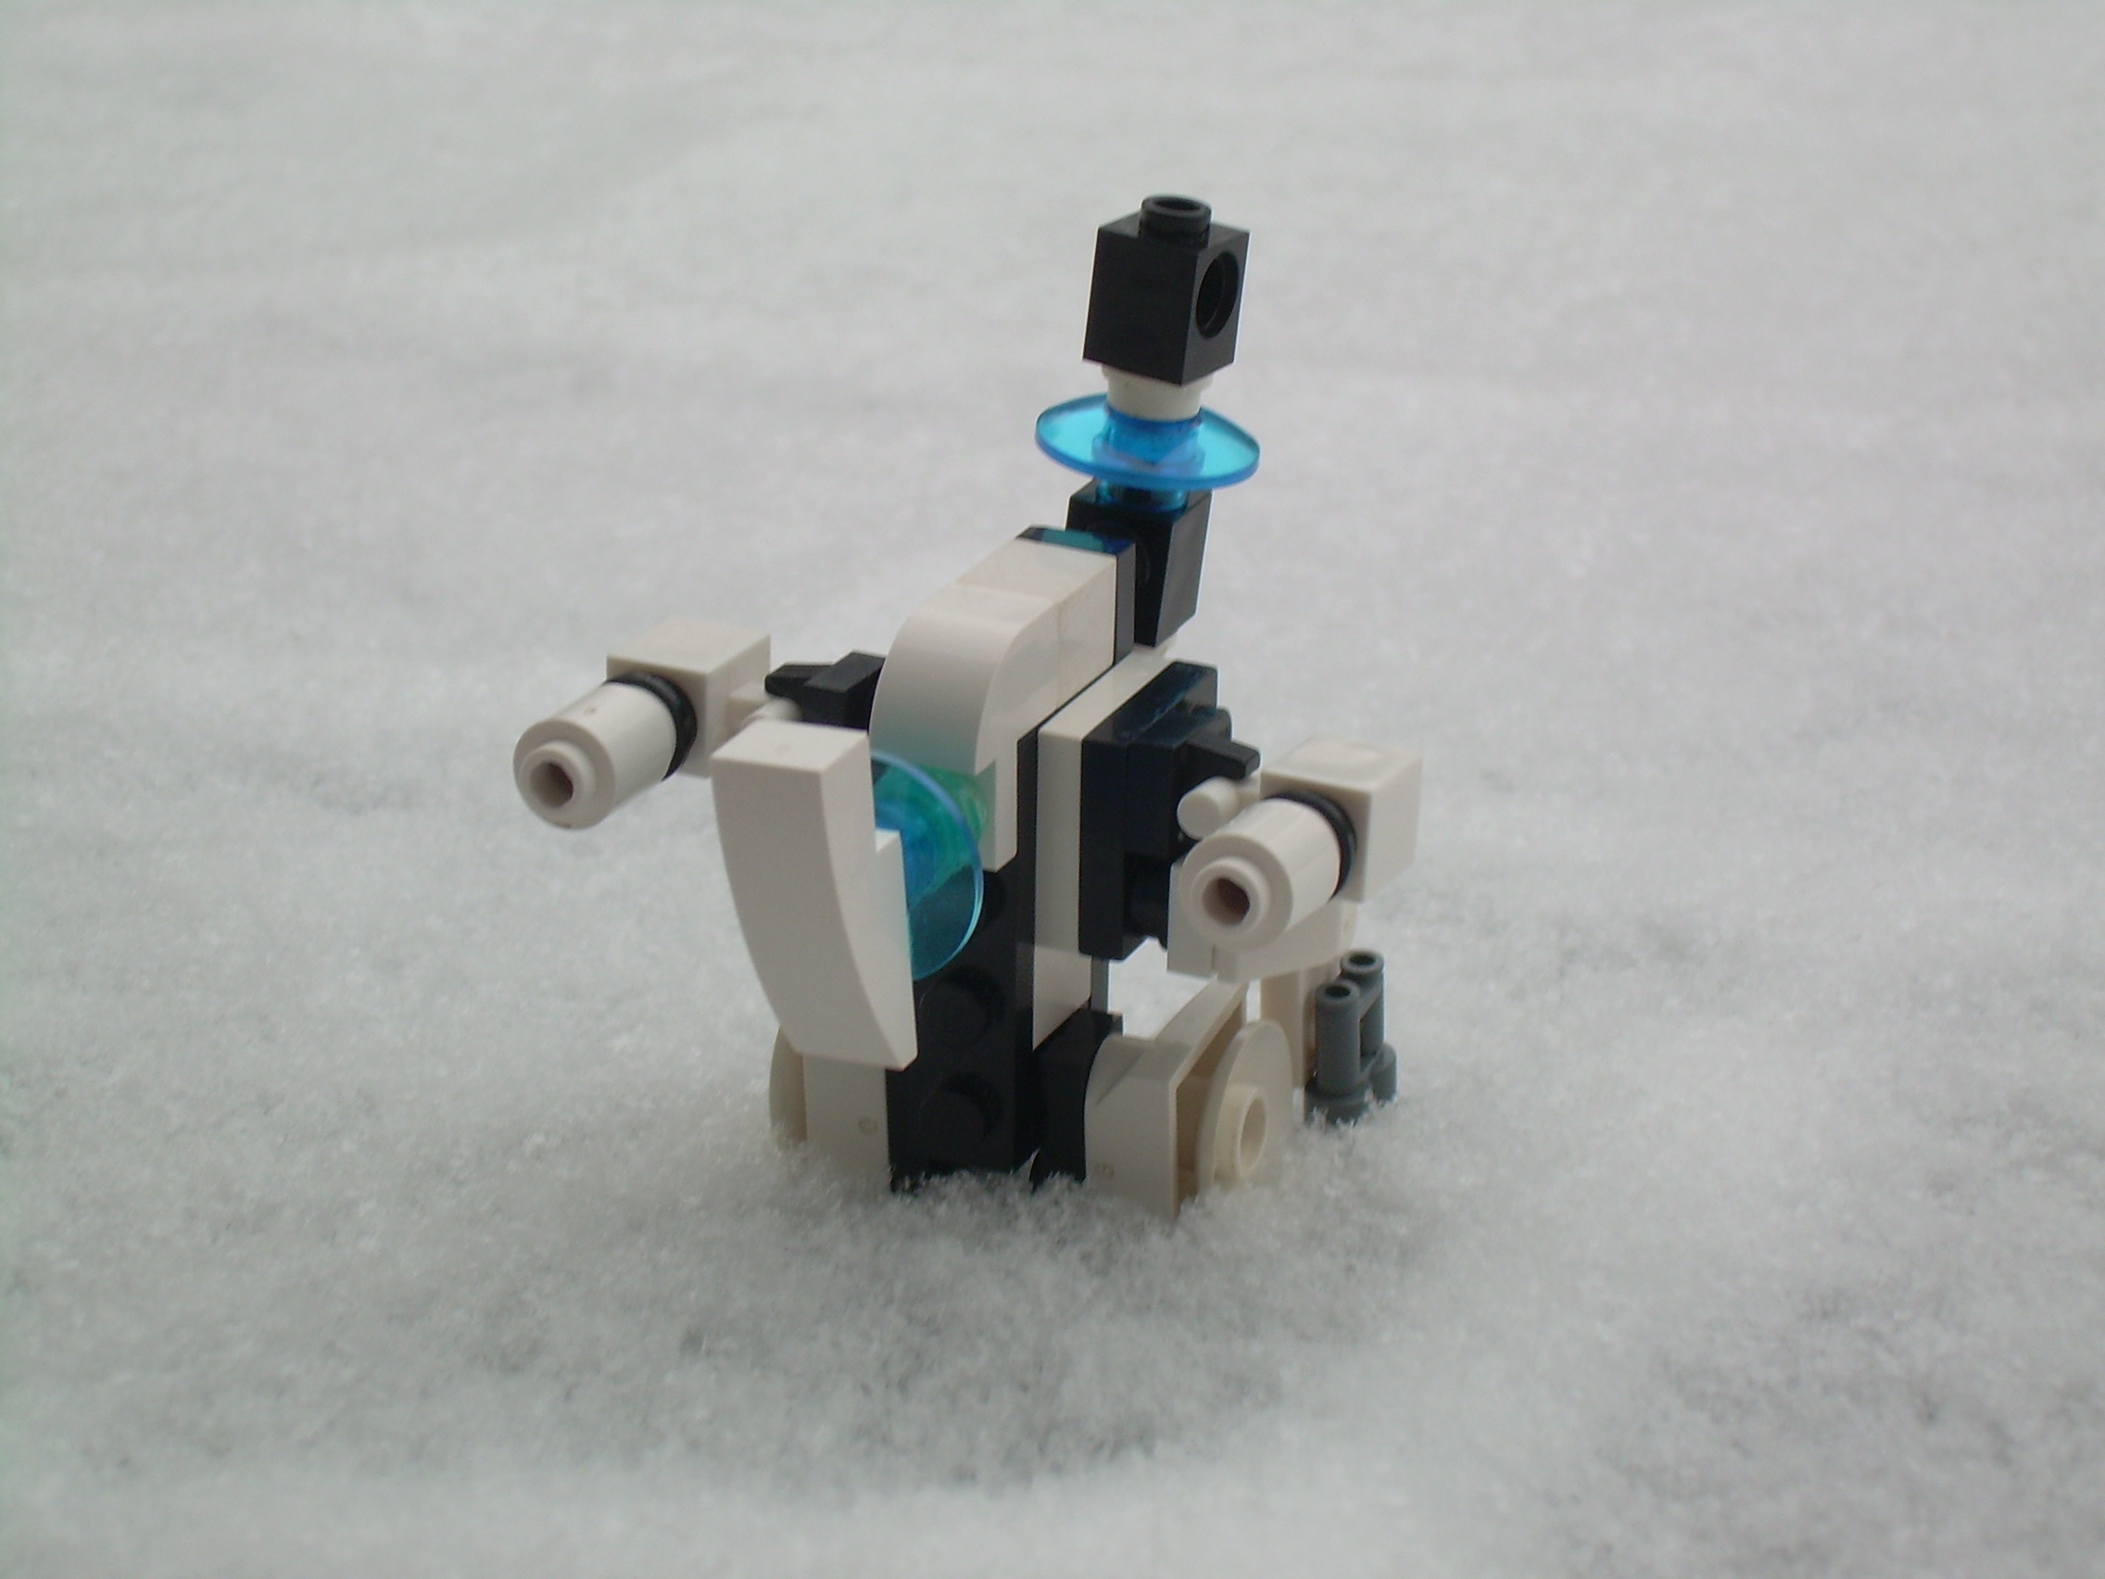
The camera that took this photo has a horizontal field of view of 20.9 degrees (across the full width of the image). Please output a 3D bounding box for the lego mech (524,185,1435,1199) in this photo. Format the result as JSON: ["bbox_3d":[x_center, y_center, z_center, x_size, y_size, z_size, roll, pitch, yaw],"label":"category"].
[{"bbox_3d":[-0.005,-0.002,0.395,0.056,0.072,0.057,11,25,22],"label":"lego mech"}]

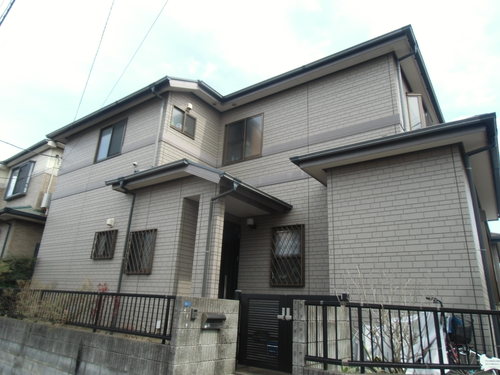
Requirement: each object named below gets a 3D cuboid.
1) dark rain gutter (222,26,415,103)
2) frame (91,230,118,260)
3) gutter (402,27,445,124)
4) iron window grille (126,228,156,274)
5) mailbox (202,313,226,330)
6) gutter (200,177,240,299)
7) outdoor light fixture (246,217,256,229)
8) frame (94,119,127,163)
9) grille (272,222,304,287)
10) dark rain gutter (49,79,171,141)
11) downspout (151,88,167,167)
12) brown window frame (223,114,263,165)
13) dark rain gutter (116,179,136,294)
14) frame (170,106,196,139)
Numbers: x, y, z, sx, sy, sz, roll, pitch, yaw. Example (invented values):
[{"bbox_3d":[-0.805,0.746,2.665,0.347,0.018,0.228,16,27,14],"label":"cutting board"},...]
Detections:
[{"bbox_3d":[1.197,-2.647,7.799,4.547,0.137,0.137,-10,-22,34],"label":"dark rain gutter"},{"bbox_3d":[-3.279,1.295,7.777,0.793,0.637,0.081,-10,-22,34],"label":"frame"},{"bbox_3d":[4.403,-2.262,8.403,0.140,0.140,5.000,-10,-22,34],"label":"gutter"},{"bbox_3d":[-2.208,1.299,6.963,0.770,0.868,0.090,-10,-22,34],"label":"iron window grille"},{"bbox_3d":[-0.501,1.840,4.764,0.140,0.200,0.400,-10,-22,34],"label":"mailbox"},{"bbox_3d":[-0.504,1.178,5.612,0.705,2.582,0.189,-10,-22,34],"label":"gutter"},{"bbox_3d":[0.034,0.805,7.765,0.170,0.210,0.170,-10,-22,34],"label":"outdoor light fixture"},{"bbox_3d":[-3.631,-1.214,9.024,1.235,0.975,0.110,-10,-22,34],"label":"frame"},{"bbox_3d":[0.759,1.380,7.055,0.740,1.225,0.090,-10,-22,34],"label":"grille"},{"bbox_3d":[-4.013,-1.938,9.104,5.370,0.137,0.137,-10,-22,34],"label":"dark rain gutter"},{"bbox_3d":[-2.222,-1.386,7.786,0.101,1.828,0.398,-10,-22,34],"label":"downspout"},{"bbox_3d":[-0.181,-1.207,8.775,1.235,1.177,0.110,-10,-22,34],"label":"brown window frame"},{"bbox_3d":[-2.695,1.370,7.019,0.099,3.047,0.436,-10,-22,34],"label":"dark rain gutter"},{"bbox_3d":[-1.611,-1.590,8.486,0.091,0.548,0.791,-10,-22,34],"label":"frame"}]

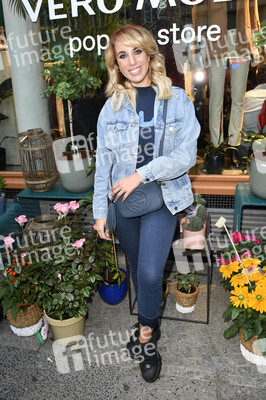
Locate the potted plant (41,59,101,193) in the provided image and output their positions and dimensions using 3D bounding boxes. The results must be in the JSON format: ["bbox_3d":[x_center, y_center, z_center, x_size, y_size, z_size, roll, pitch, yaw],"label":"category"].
[{"bbox_3d":[-0.482,-0.584,2.355,0.466,1.028,0.446,-1,15,0],"label":"potted plant"}]

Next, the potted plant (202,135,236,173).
[{"bbox_3d":[0.745,-0.412,2.484,0.290,0.330,0.260,2,17,11],"label":"potted plant"}]

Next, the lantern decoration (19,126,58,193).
[{"bbox_3d":[-0.795,-0.336,2.448,0.332,0.516,0.332,-1,15,0],"label":"lantern decoration"}]

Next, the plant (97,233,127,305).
[{"bbox_3d":[-0.162,0.472,2.100,0.240,0.570,0.240,2,17,11],"label":"plant"}]

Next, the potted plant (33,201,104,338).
[{"bbox_3d":[-0.378,0.428,1.713,0.397,0.861,0.387,-1,15,0],"label":"potted plant"}]

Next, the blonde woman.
[{"bbox_3d":[0.076,0.073,1.425,0.506,1.677,0.367,-1,15,0],"label":"blonde woman"}]

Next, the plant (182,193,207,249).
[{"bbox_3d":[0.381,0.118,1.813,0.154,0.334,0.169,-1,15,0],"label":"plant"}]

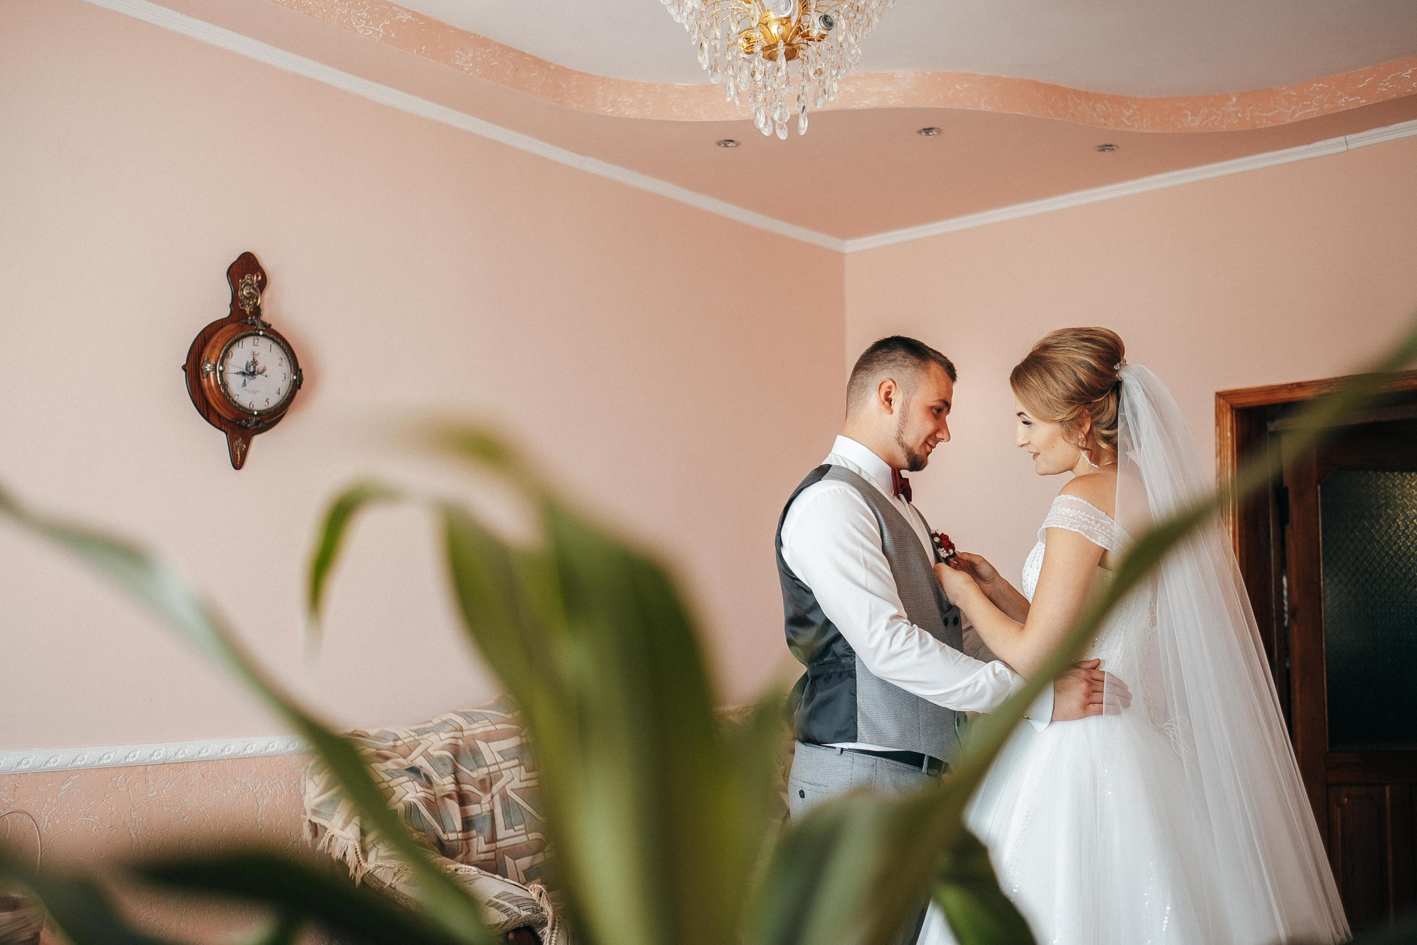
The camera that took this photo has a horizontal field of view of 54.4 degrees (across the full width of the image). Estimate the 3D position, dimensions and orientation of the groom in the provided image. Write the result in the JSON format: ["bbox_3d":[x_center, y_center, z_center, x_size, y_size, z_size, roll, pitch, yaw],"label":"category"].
[{"bbox_3d":[0.417,0.639,2.359,0.620,1.780,0.520,-1,-6,18],"label":"groom"}]

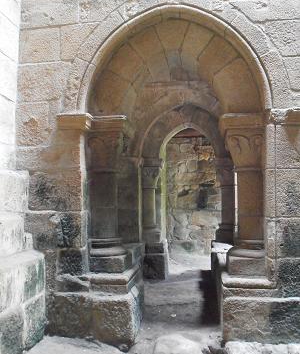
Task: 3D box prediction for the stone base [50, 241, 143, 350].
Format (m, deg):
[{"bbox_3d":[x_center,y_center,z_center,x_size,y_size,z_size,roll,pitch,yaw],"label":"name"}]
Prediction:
[{"bbox_3d":[-0.559,1.281,4.861,0.890,0.965,0.920,0,-3,7],"label":"stone base"}]

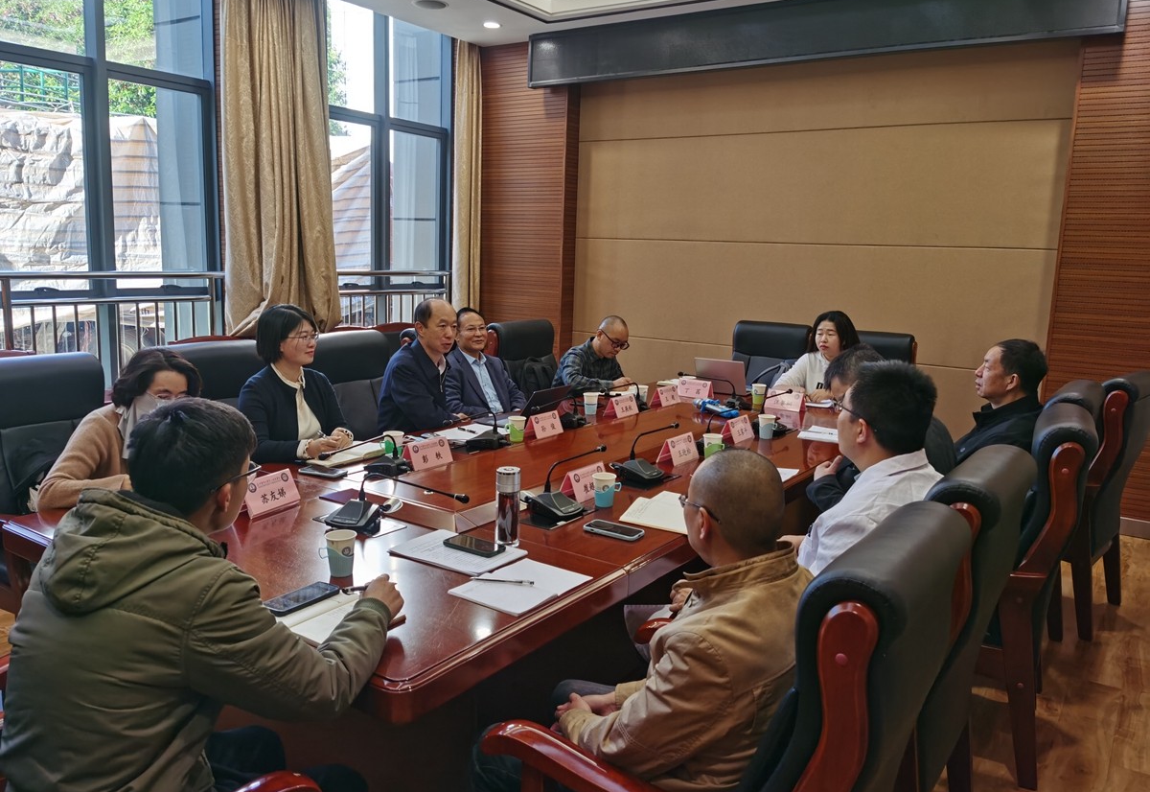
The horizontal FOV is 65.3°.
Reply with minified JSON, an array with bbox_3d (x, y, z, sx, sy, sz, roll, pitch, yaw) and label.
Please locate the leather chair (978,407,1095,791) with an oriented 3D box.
[{"bbox_3d":[1.255,0.564,3.001,0.750,1.110,0.630,7,10,27],"label":"leather chair"}]

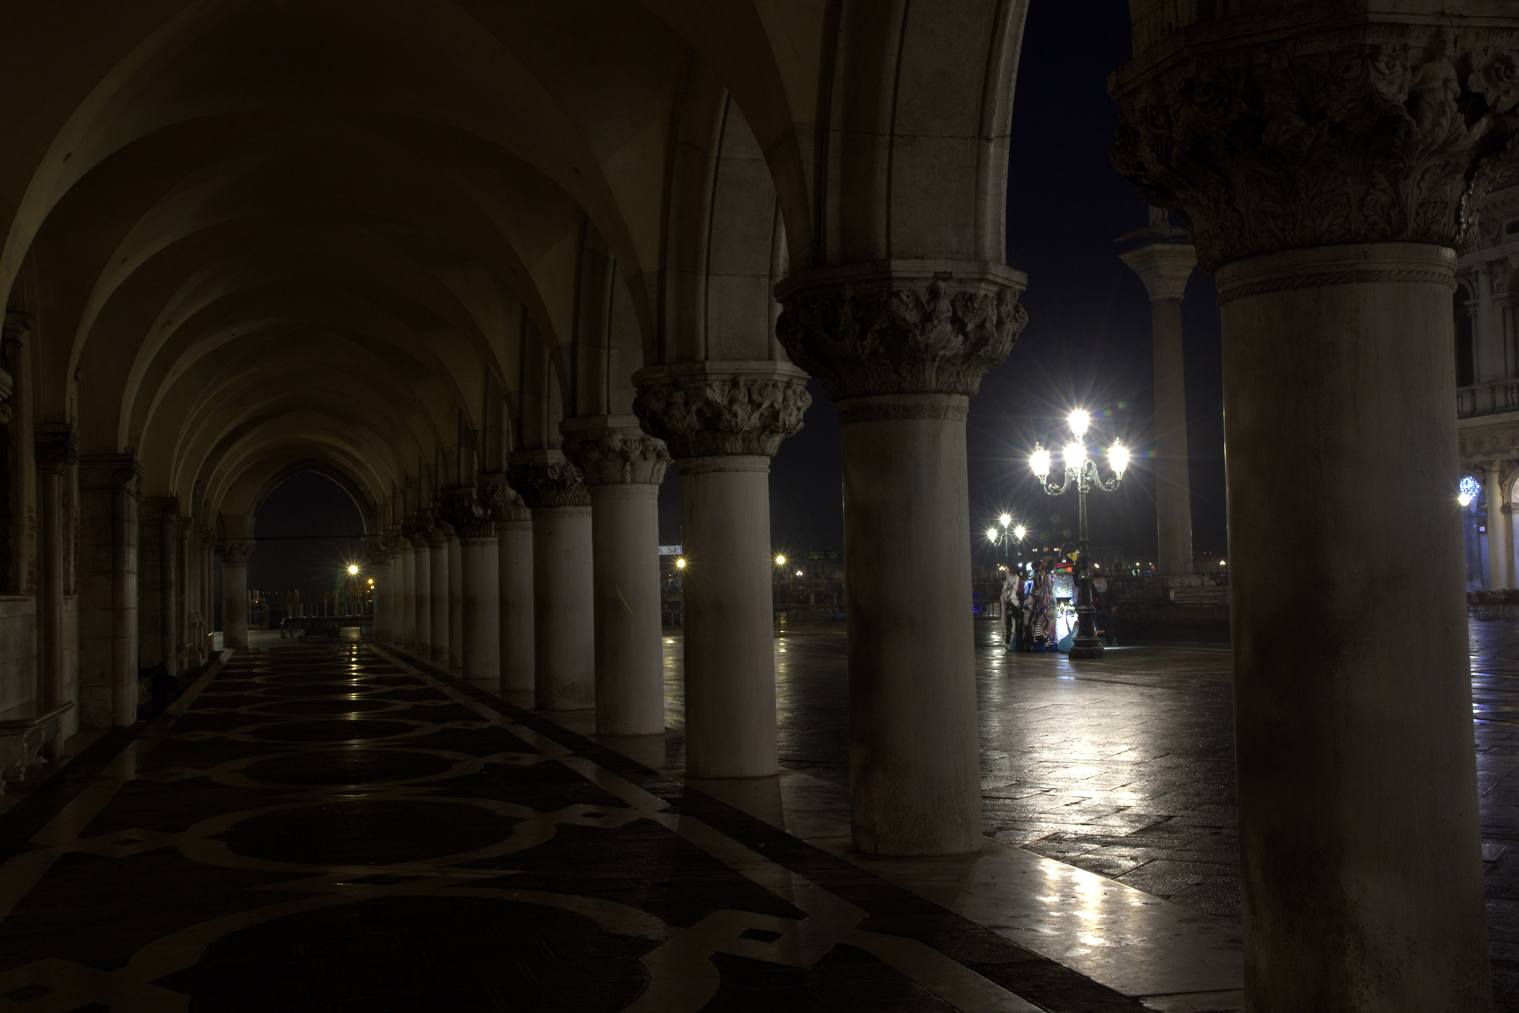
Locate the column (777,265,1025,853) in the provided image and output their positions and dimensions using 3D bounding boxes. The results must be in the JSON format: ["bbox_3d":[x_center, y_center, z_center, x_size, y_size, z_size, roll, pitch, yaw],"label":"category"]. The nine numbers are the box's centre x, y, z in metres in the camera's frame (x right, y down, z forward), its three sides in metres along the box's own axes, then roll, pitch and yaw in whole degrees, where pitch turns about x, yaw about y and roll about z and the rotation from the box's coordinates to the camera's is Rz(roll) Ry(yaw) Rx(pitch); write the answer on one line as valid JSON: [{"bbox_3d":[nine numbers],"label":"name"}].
[{"bbox_3d":[0.847,0.311,10.294,1.300,3.220,1.300,-1,-3,-15],"label":"column"}]

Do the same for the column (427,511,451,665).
[{"bbox_3d":[-6.844,1.759,39.683,1.300,3.220,1.300,-1,-3,-15],"label":"column"}]

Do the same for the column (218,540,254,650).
[{"bbox_3d":[-15.862,2.629,54.861,1.250,3.220,1.250,-1,-3,-15],"label":"column"}]

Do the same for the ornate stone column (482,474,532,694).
[{"bbox_3d":[-3.336,1.080,25.618,1.200,3.050,1.200,-1,-3,-15],"label":"ornate stone column"}]

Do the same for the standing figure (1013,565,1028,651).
[{"bbox_3d":[5.355,2.091,37.421,0.500,1.753,0.400,-2,-2,8],"label":"standing figure"}]

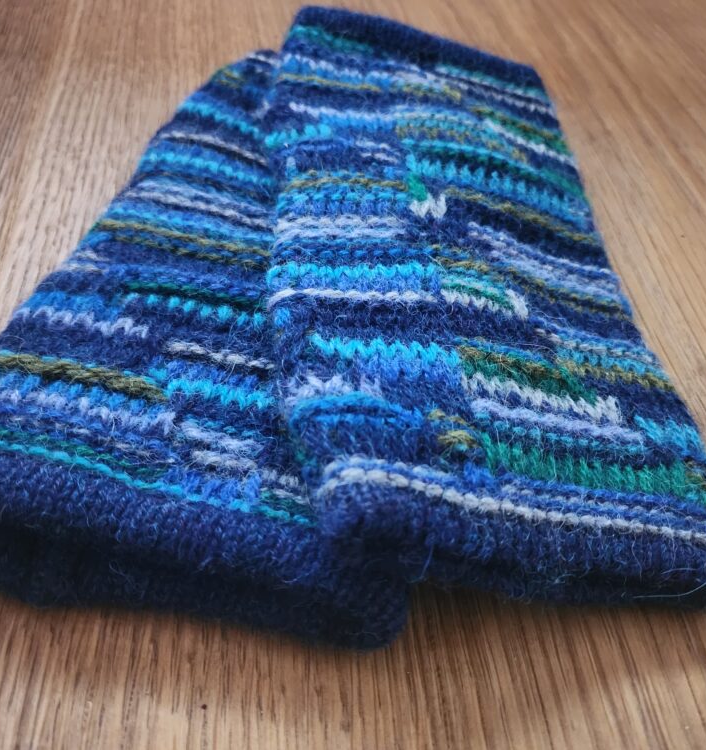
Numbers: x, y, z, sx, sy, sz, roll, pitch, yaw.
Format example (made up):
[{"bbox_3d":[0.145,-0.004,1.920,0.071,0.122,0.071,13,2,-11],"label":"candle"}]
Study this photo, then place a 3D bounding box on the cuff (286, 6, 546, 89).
[{"bbox_3d":[0.024,-0.110,0.241,0.087,0.021,0.021,7,50,6],"label":"cuff"}]

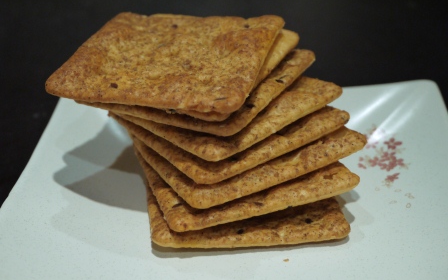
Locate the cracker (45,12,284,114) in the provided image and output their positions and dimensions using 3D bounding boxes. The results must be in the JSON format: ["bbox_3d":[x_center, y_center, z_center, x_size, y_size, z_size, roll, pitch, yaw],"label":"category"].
[{"bbox_3d":[-0.017,-0.027,0.213,0.059,0.005,0.059,6,35,16],"label":"cracker"}]

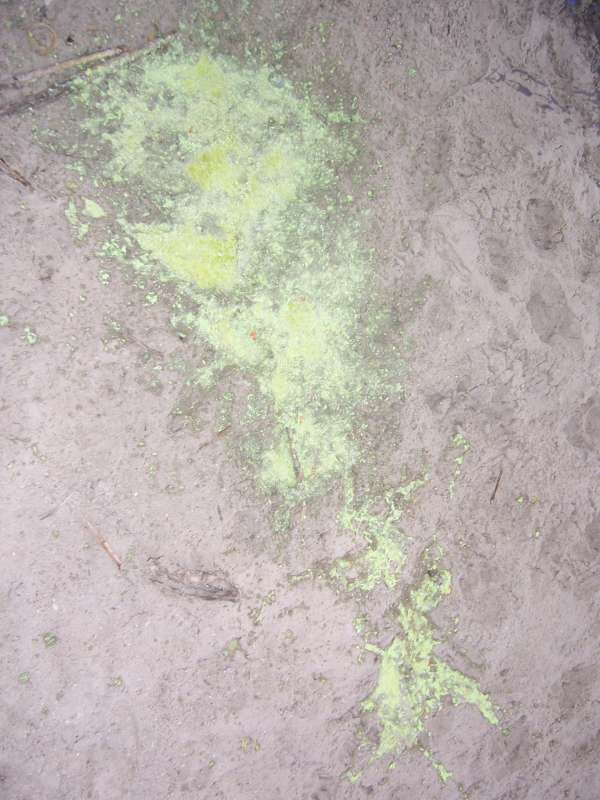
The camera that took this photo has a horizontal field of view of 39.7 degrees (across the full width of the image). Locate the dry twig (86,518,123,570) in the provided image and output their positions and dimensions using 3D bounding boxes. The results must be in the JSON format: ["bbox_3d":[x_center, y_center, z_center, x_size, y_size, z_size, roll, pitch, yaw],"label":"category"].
[{"bbox_3d":[-0.278,0.204,1.175,0.006,0.006,0.091,-37,73,-13],"label":"dry twig"}]

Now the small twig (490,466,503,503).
[{"bbox_3d":[0.286,0.123,1.208,0.004,0.004,0.056,20,70,8],"label":"small twig"}]

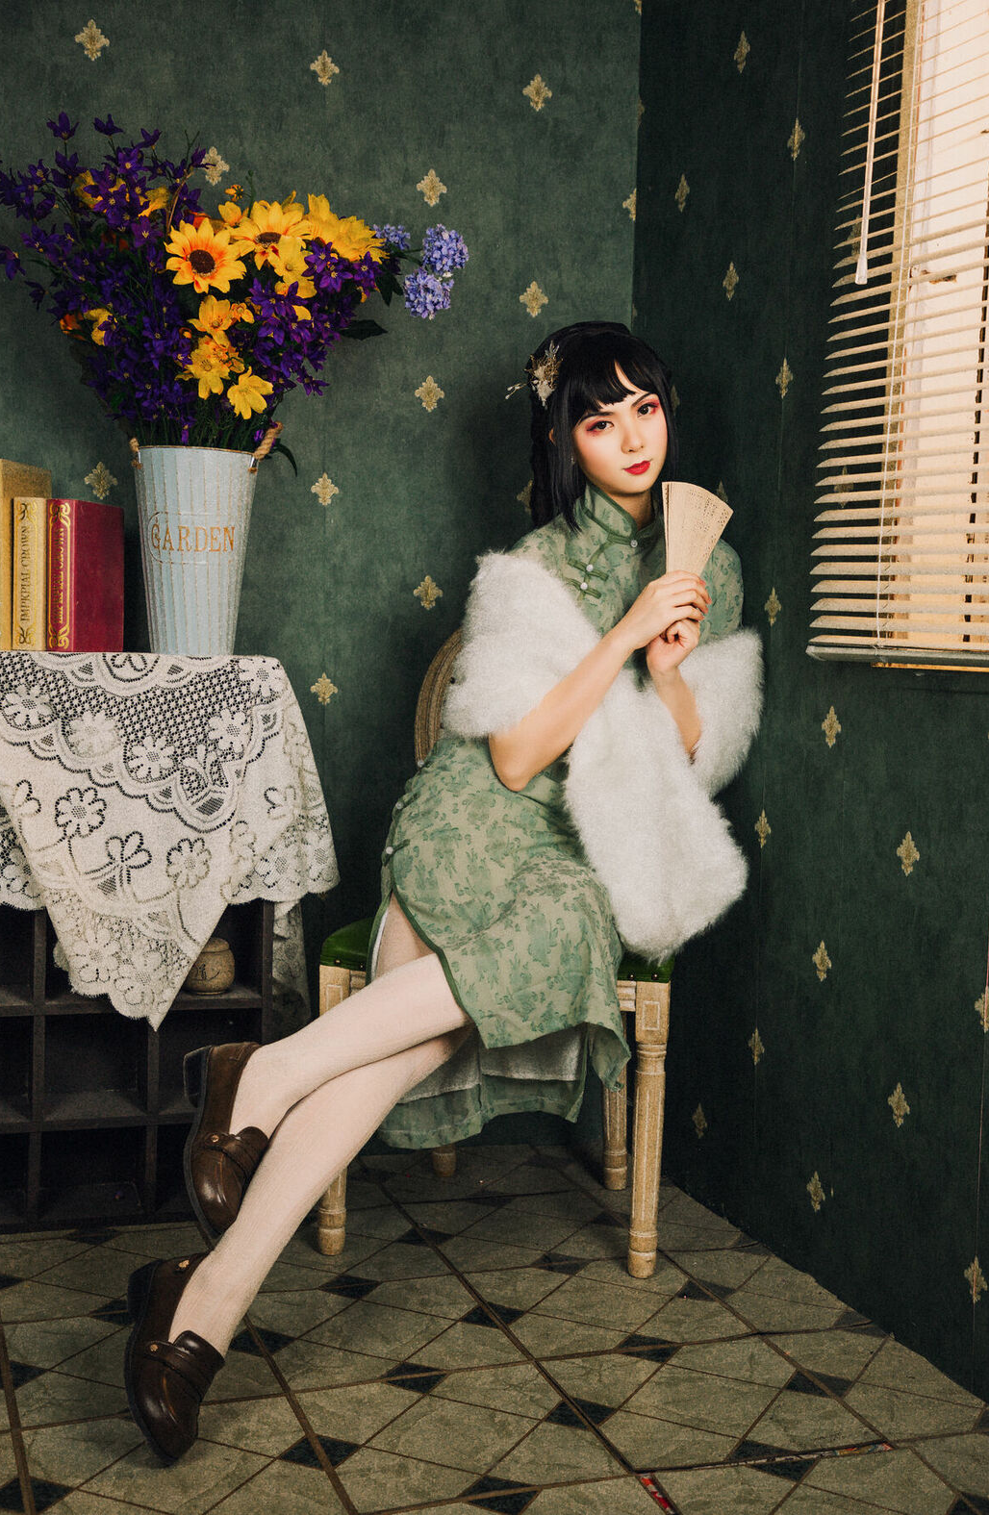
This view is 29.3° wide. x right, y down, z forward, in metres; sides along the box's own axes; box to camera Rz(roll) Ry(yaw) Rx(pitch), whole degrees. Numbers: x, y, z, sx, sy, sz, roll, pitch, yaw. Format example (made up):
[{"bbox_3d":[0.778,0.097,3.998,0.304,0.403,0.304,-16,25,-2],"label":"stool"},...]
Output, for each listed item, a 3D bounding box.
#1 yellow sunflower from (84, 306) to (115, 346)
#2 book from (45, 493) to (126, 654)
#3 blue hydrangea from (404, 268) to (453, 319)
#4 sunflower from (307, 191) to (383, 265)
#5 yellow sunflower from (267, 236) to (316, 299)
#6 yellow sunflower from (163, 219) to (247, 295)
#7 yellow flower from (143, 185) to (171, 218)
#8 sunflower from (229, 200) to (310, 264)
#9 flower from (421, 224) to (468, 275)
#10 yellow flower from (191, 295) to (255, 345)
[{"bbox_3d":[-0.557,-0.608,2.670,0.048,0.056,0.040,3,1,15],"label":"yellow sunflower"},{"bbox_3d":[-0.590,-0.260,2.740,0.044,0.212,0.152,3,5,15],"label":"book"},{"bbox_3d":[-0.094,-0.666,2.720,0.069,0.072,0.066,0,5,-10],"label":"blue hydrangea"},{"bbox_3d":[-0.212,-0.750,2.680,0.098,0.092,0.060,-1,-6,-22],"label":"sunflower"},{"bbox_3d":[-0.283,-0.683,2.640,0.067,0.085,0.045,0,-5,-10],"label":"yellow sunflower"},{"bbox_3d":[-0.404,-0.702,2.650,0.113,0.106,0.045,0,0,-10],"label":"yellow sunflower"},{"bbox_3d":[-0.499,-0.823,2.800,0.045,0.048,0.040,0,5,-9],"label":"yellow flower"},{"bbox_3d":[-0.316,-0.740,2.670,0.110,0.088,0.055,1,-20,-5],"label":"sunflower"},{"bbox_3d":[-0.072,-0.732,2.730,0.068,0.073,0.066,0,5,-10],"label":"flower"},{"bbox_3d":[-0.381,-0.611,2.640,0.087,0.070,0.050,1,5,-7],"label":"yellow flower"}]

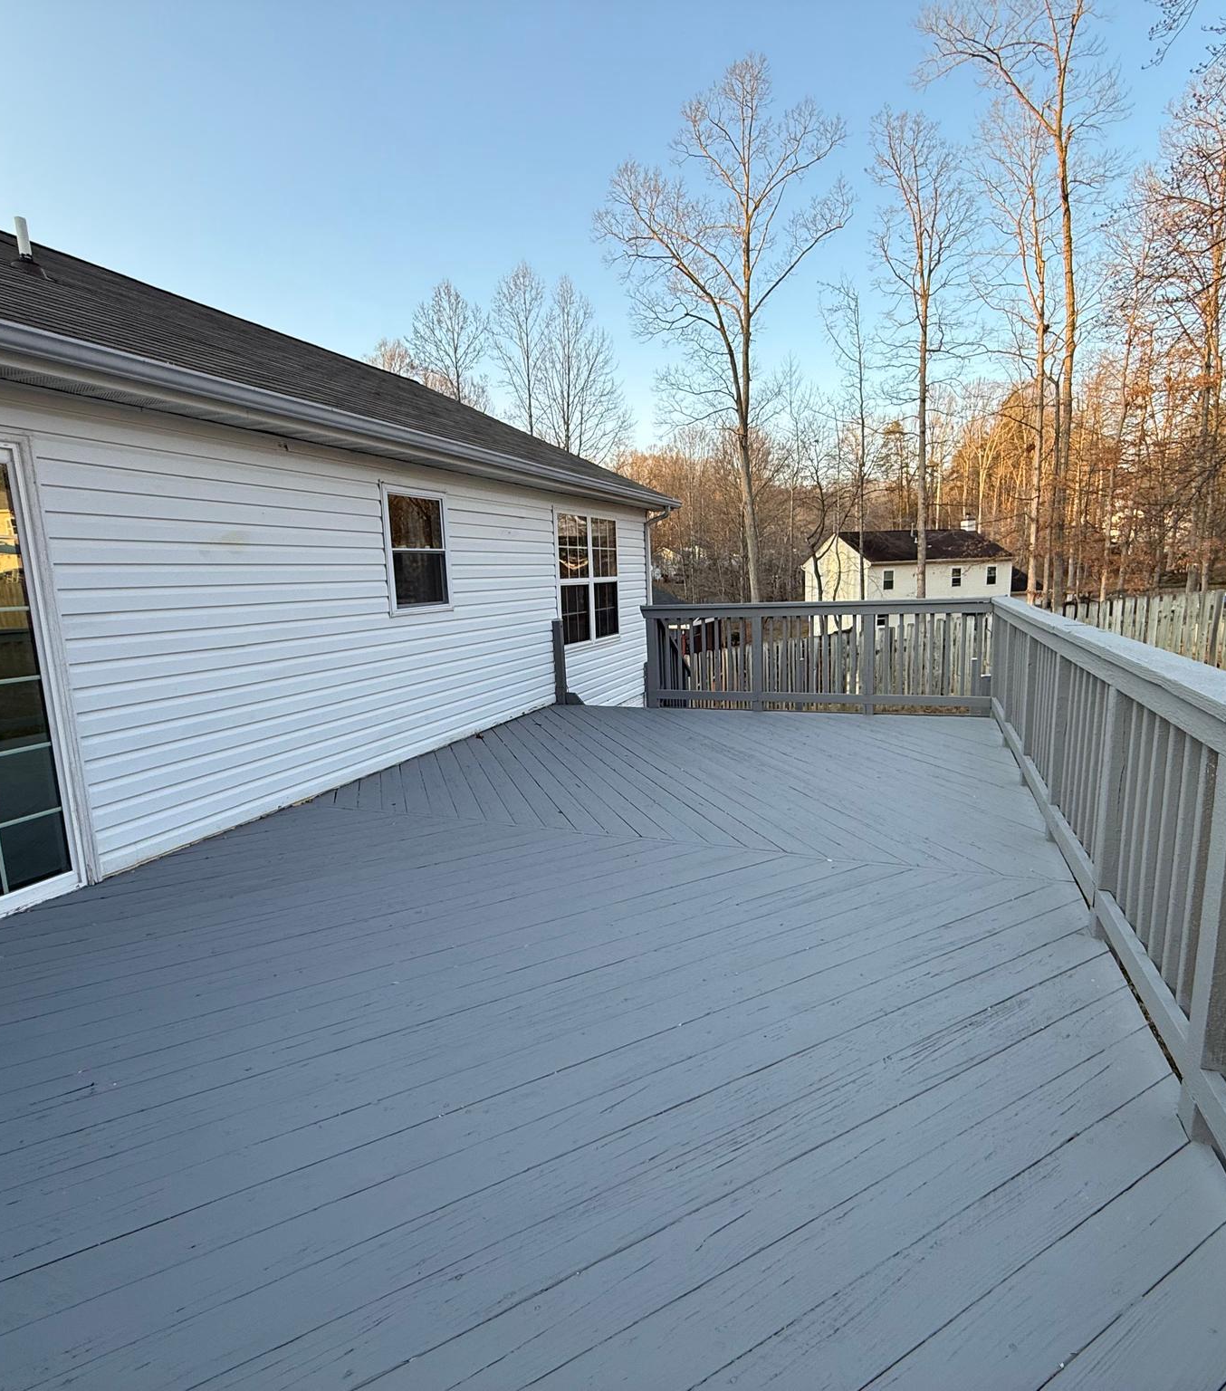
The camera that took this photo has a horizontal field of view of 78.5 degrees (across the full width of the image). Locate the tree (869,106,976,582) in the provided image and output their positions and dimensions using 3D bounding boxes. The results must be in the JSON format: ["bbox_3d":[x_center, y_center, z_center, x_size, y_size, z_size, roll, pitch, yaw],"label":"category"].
[{"bbox_3d":[12.466,-12.246,30.964,3.980,21.730,3.980,2,10,21],"label":"tree"}]

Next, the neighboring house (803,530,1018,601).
[{"bbox_3d":[22.434,-8.652,57.696,13.030,7.540,7.910,-5,10,-21],"label":"neighboring house"}]

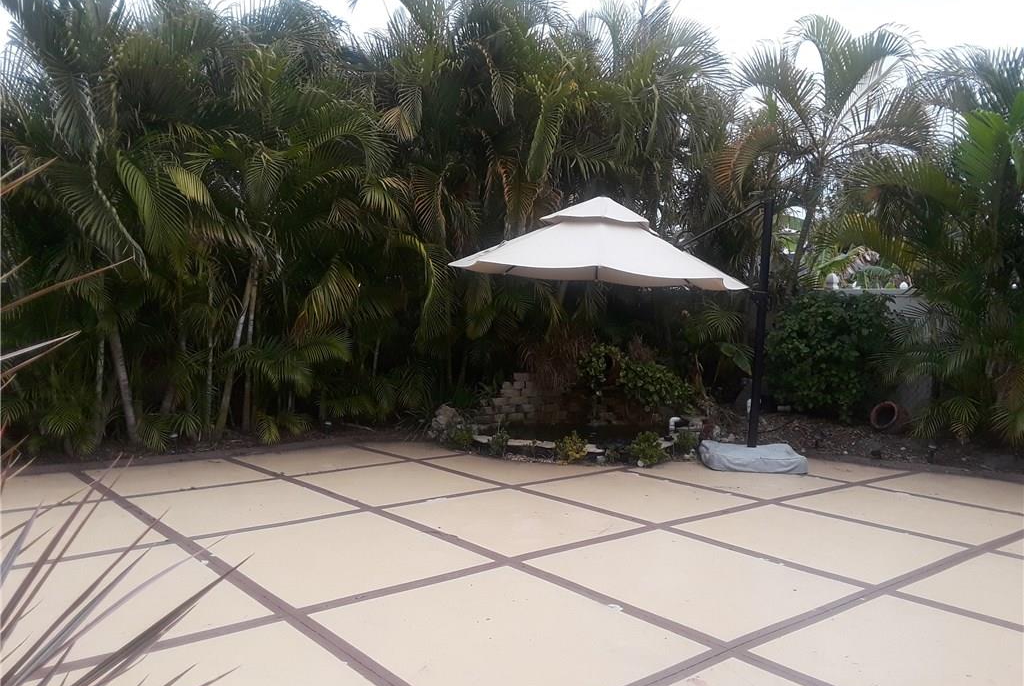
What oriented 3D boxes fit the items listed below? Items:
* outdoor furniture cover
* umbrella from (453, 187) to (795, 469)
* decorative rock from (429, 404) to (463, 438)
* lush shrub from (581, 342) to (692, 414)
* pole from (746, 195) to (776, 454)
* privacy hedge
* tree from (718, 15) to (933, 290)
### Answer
[{"bbox_3d":[2.420,1.154,8.330,0.950,0.190,0.850,1,2,7],"label":"outdoor furniture cover"},{"bbox_3d":[1.170,-0.129,8.450,3.600,2.700,3.000,1,2,6],"label":"umbrella"},{"bbox_3d":[-0.755,0.894,9.550,0.420,0.400,0.380,1,2,0],"label":"decorative rock"},{"bbox_3d":[1.496,0.426,9.950,1.350,0.850,0.800,1,2,6],"label":"lush shrub"},{"bbox_3d":[2.528,-0.192,8.402,0.100,2.539,0.100,3,2,6],"label":"pole"},{"bbox_3d":[4.307,0.169,11.200,1.700,1.720,1.200,1,2,11],"label":"privacy hedge"},{"bbox_3d":[4.408,-1.836,11.832,3.000,5.660,2.900,2,2,17],"label":"tree"}]

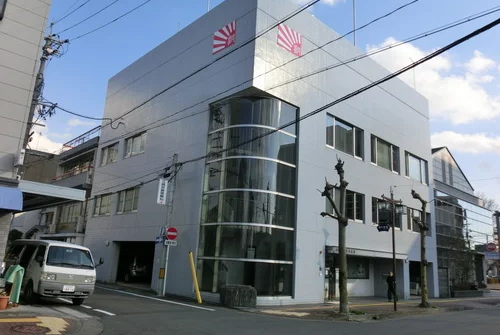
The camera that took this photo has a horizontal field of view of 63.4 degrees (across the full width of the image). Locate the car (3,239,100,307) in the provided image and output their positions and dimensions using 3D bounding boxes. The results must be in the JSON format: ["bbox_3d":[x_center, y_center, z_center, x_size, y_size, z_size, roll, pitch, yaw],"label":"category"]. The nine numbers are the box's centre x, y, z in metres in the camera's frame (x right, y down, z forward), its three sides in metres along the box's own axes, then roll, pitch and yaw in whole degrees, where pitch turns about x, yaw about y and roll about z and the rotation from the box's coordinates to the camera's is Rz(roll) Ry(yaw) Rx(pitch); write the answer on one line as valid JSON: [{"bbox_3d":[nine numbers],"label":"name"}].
[{"bbox_3d":[-6.840,3.556,13.761,1.740,1.920,4.300,17,-19,-41],"label":"car"}]

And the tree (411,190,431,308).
[{"bbox_3d":[8.462,3.939,19.989,0.920,5.710,0.750,-3,-15,22],"label":"tree"}]

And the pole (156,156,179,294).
[{"bbox_3d":[-3.889,2.613,19.183,0.380,6.650,0.380,6,-14,-11],"label":"pole"}]

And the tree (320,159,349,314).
[{"bbox_3d":[3.272,2.440,15.314,0.980,5.900,0.750,0,-14,12],"label":"tree"}]

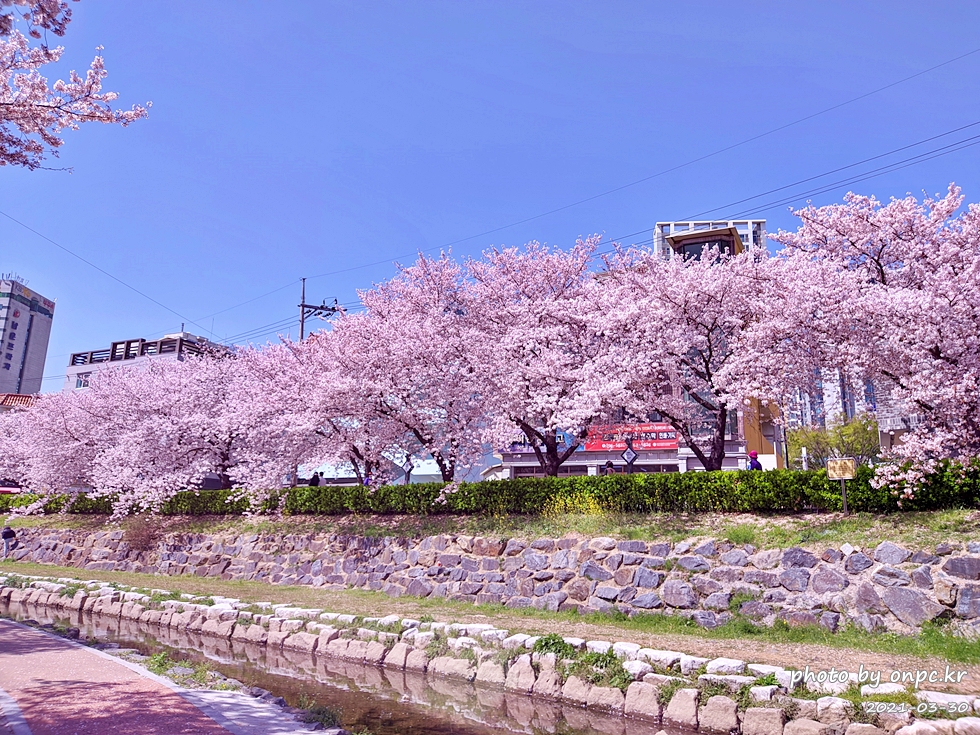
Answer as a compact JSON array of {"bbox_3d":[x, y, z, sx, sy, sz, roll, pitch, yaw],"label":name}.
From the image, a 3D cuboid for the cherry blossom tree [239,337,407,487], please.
[{"bbox_3d":[-7.754,2.484,33.729,7.730,8.140,7.210,-9,-17,39],"label":"cherry blossom tree"}]

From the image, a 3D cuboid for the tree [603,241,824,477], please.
[{"bbox_3d":[6.773,0.197,22.412,7.210,8.340,7.000,-9,-17,39],"label":"tree"}]

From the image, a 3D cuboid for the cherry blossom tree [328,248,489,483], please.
[{"bbox_3d":[-3.135,0.536,30.194,6.800,10.610,6.800,2,-13,0],"label":"cherry blossom tree"}]

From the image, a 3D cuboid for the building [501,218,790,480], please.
[{"bbox_3d":[8.979,1.911,43.731,13.480,14.720,11.000,-5,-15,26],"label":"building"}]

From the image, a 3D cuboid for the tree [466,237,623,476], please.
[{"bbox_3d":[1.994,0.209,26.287,6.180,9.790,6.390,2,-13,0],"label":"tree"}]

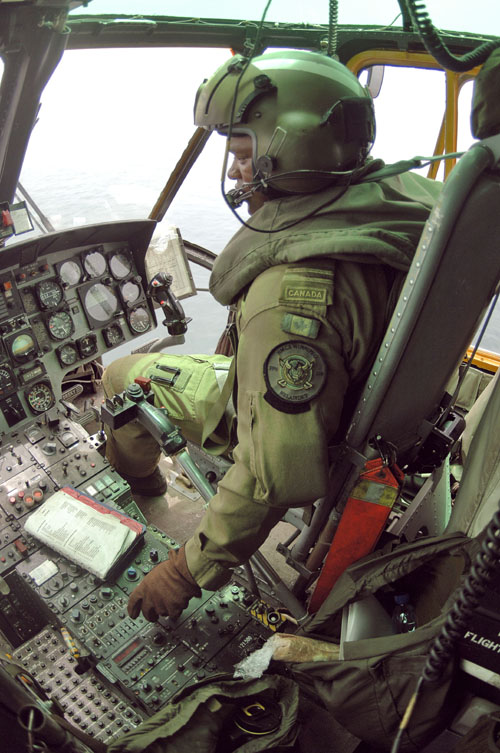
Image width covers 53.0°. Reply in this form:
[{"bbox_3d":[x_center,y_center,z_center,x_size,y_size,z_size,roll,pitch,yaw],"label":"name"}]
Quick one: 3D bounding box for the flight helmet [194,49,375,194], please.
[{"bbox_3d":[0.060,-0.456,0.900,0.310,0.245,0.250,-1,24,11],"label":"flight helmet"}]

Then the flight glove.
[{"bbox_3d":[-0.177,0.429,1.040,0.155,0.090,0.110,-32,22,10],"label":"flight glove"}]

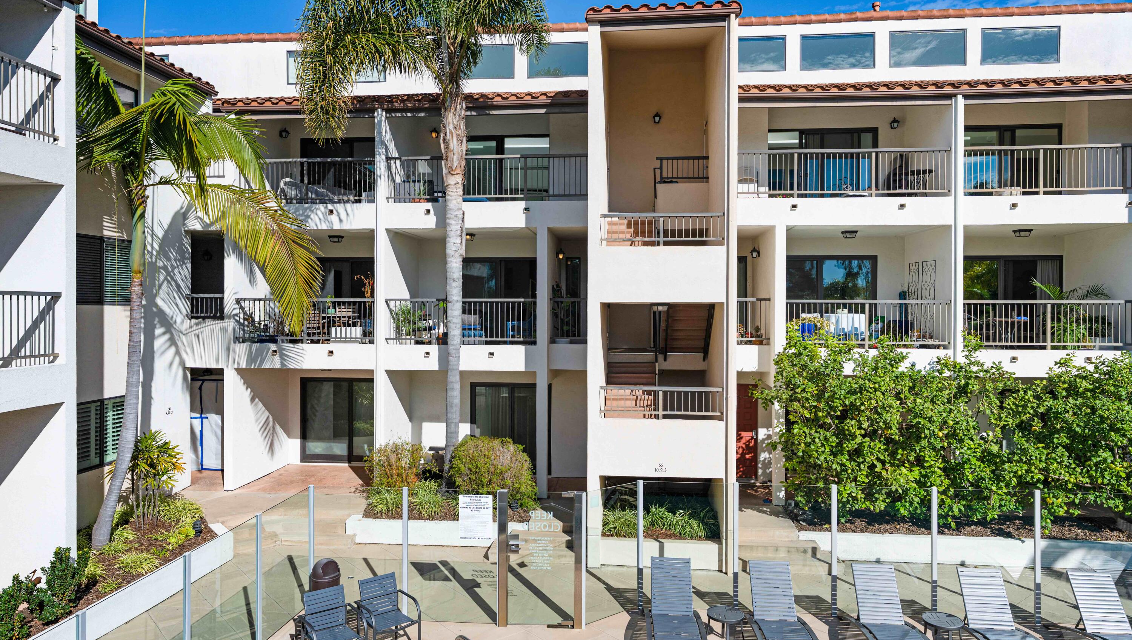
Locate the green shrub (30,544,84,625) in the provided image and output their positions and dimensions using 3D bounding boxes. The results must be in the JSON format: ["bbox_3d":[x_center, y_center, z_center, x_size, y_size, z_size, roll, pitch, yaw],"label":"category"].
[{"bbox_3d":[-6.473,3.297,9.606,0.660,0.770,0.660,0,0,6],"label":"green shrub"}]

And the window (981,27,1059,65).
[{"bbox_3d":[9.891,-5.961,16.415,1.629,0.799,0.100,0,0,6],"label":"window"}]

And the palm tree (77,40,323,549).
[{"bbox_3d":[-5.760,-0.385,11.818,4.200,8.100,3.700,0,0,6],"label":"palm tree"}]

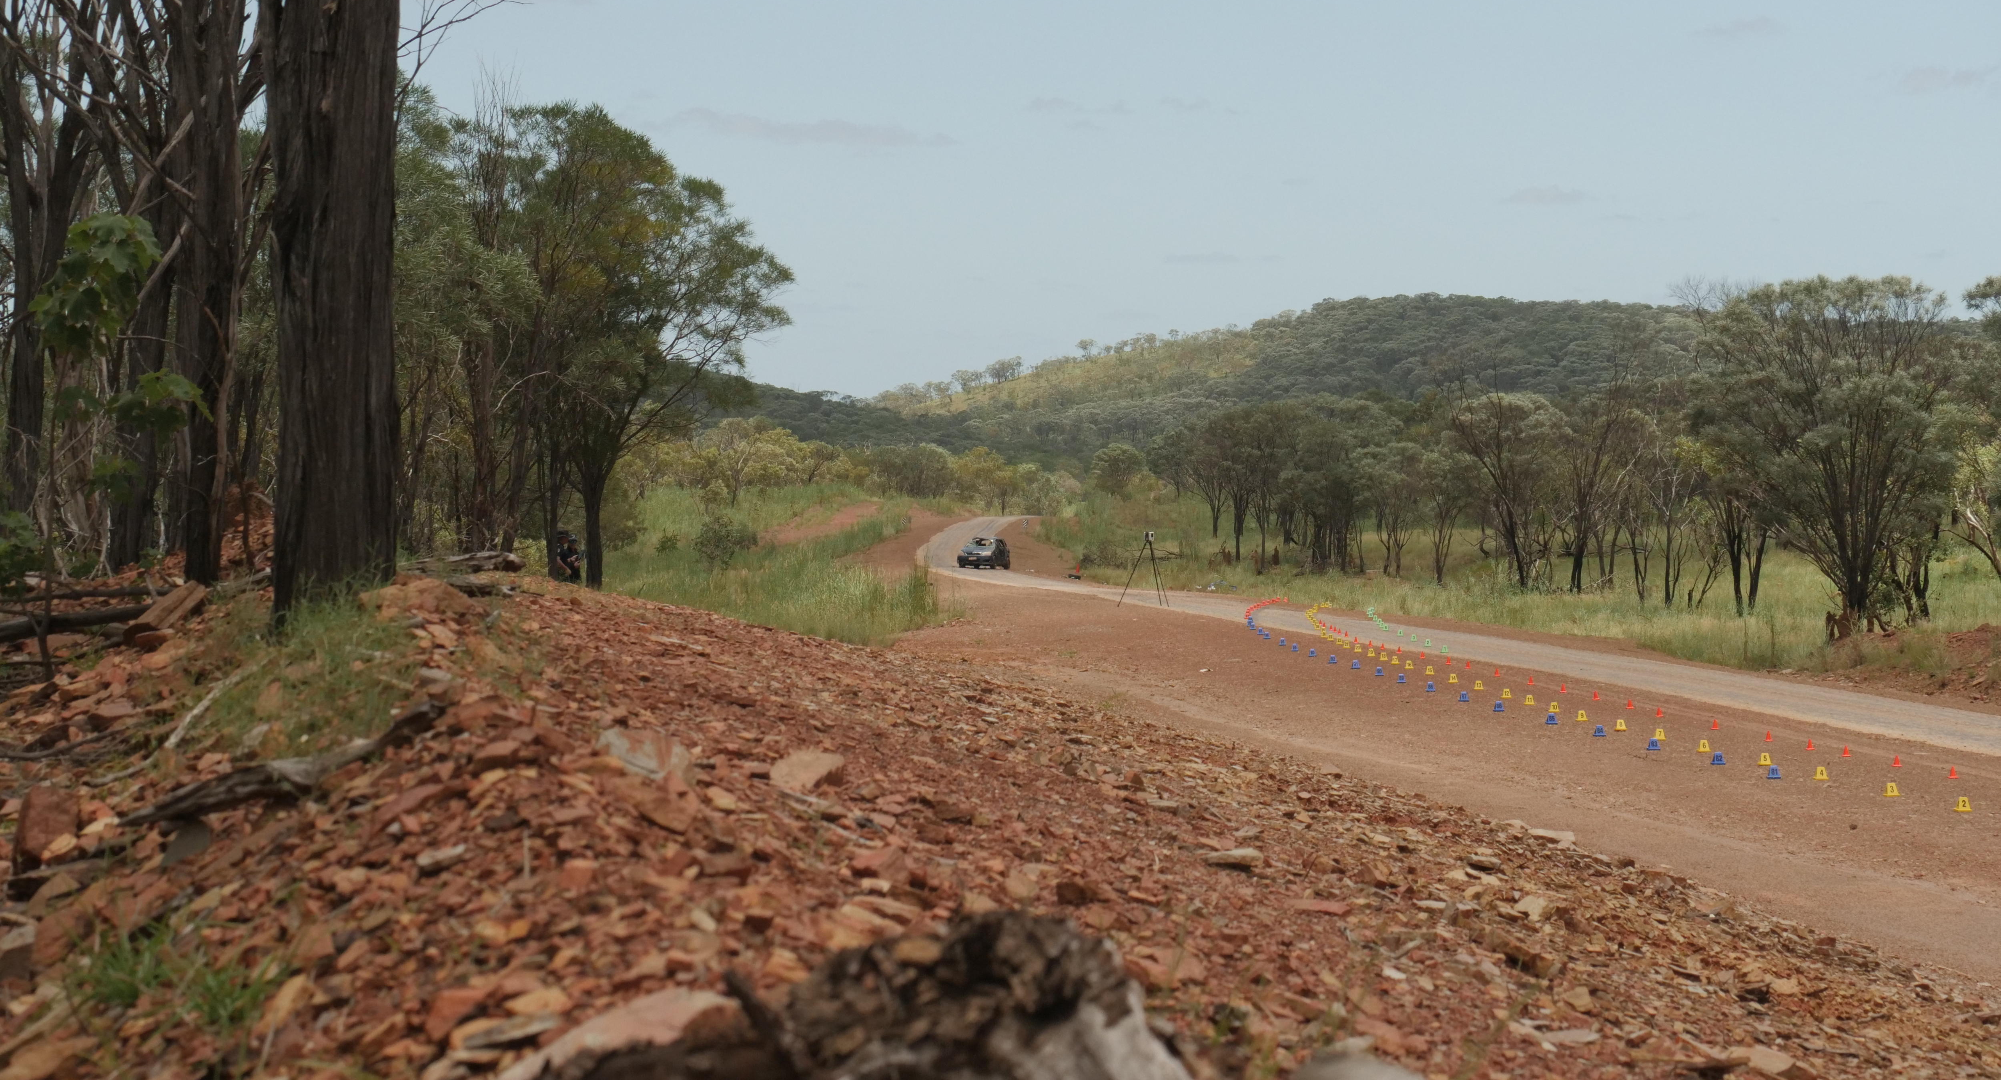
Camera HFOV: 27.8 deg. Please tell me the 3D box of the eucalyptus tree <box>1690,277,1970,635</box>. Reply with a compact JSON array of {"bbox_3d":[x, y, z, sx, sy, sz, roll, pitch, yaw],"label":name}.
[{"bbox_3d":[16.191,-1.648,79.000,5.400,7.000,5.200,0,1,0],"label":"eucalyptus tree"}]

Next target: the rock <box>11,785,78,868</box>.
[{"bbox_3d":[-1.583,0.474,6.700,0.108,0.138,0.105,0,1,0],"label":"rock"}]

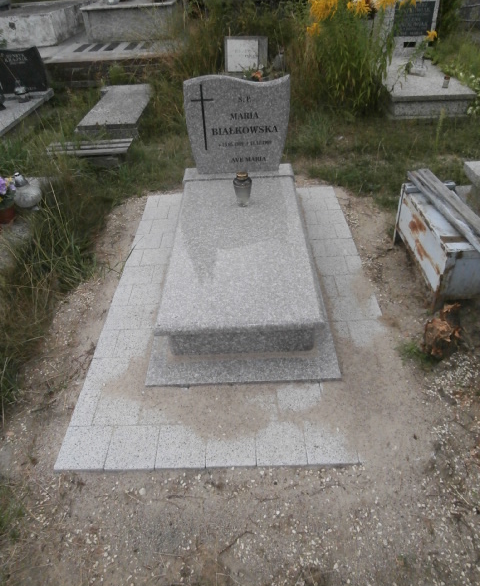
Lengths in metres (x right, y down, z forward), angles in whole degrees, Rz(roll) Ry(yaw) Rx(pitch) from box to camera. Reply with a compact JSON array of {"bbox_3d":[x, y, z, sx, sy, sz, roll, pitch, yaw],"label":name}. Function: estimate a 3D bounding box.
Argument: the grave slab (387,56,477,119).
[{"bbox_3d":[1.972,-2.463,5.233,0.880,0.240,1.750,-2,39,1],"label":"grave slab"}]

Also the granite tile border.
[{"bbox_3d":[0.004,-0.053,2.649,1.485,0.060,2.340,-2,39,1],"label":"granite tile border"}]

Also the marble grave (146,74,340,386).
[{"bbox_3d":[-0.006,-0.503,2.441,0.900,0.920,1.790,-2,39,1],"label":"marble grave"}]

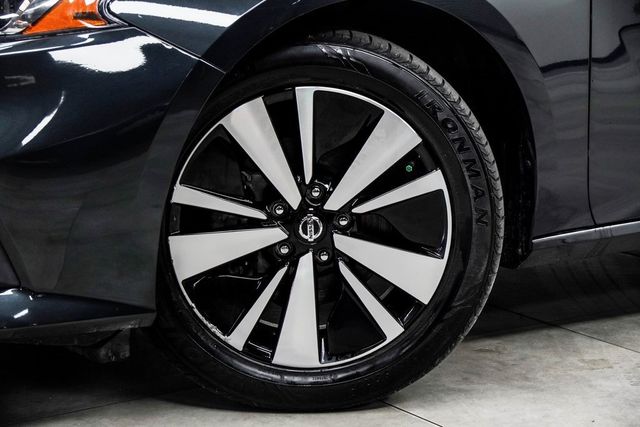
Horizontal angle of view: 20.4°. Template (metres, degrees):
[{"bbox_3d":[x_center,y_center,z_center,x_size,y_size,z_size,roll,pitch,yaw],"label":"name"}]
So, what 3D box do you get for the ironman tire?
[{"bbox_3d":[-0.021,0.006,3.075,0.667,0.663,0.228,-1,8,-3],"label":"ironman tire"}]

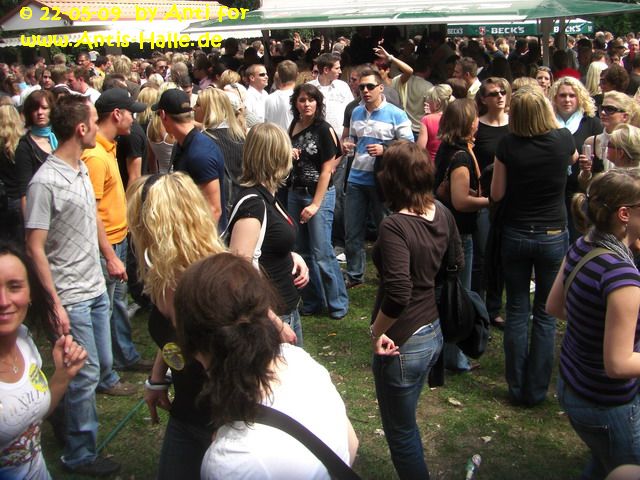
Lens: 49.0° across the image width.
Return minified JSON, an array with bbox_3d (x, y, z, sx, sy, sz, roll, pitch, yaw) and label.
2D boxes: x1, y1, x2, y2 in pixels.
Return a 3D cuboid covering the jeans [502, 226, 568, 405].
[{"bbox_3d":[1.164,0.392,3.797,0.350,0.970,0.270,1,17,12],"label":"jeans"}]

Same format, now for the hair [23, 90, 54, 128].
[{"bbox_3d":[-1.938,-0.904,4.850,0.210,0.270,0.220,-5,15,-14],"label":"hair"}]

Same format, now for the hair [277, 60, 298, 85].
[{"bbox_3d":[-0.278,-1.444,6.050,0.170,0.200,0.200,0,15,2],"label":"hair"}]

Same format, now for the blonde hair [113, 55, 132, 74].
[{"bbox_3d":[-2.050,-1.814,7.300,0.200,0.250,0.210,0,15,2],"label":"blonde hair"}]

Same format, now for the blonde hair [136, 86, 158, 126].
[{"bbox_3d":[-1.465,-1.140,6.000,0.200,0.330,0.200,-2,16,0],"label":"blonde hair"}]

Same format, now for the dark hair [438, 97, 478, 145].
[{"bbox_3d":[0.796,-0.692,4.080,0.220,0.280,0.190,-7,16,-24],"label":"dark hair"}]

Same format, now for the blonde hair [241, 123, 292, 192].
[{"bbox_3d":[-0.223,-0.355,2.970,0.210,0.290,0.230,11,19,38],"label":"blonde hair"}]

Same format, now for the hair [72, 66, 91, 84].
[{"bbox_3d":[-2.274,-1.569,6.700,0.190,0.180,0.170,-5,16,-8],"label":"hair"}]

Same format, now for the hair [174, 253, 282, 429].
[{"bbox_3d":[-0.183,0.199,1.420,0.200,0.300,0.230,-10,18,-24],"label":"hair"}]

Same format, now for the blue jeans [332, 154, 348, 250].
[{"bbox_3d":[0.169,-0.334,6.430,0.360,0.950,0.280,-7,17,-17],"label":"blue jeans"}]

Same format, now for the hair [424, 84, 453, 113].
[{"bbox_3d":[0.885,-1.057,5.250,0.210,0.210,0.190,-1,16,6],"label":"hair"}]

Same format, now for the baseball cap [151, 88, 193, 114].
[{"bbox_3d":[-0.888,-0.828,4.200,0.270,0.145,0.180,9,20,36],"label":"baseball cap"}]

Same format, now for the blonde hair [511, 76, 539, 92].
[{"bbox_3d":[1.421,-1.034,4.860,0.200,0.230,0.220,10,20,35],"label":"blonde hair"}]

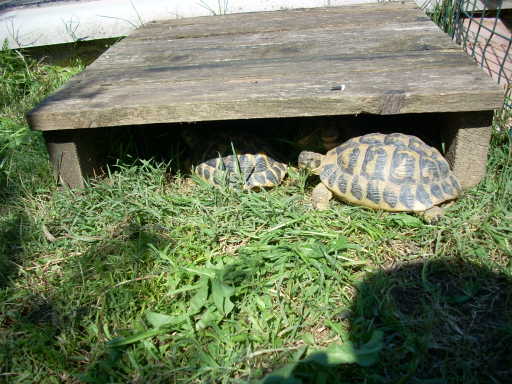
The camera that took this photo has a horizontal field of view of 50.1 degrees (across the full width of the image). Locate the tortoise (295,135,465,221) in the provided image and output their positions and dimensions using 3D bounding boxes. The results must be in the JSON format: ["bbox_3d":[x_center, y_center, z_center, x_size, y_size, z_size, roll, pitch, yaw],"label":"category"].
[{"bbox_3d":[0.161,-0.030,0.751,0.226,0.097,0.142,8,30,24],"label":"tortoise"}]

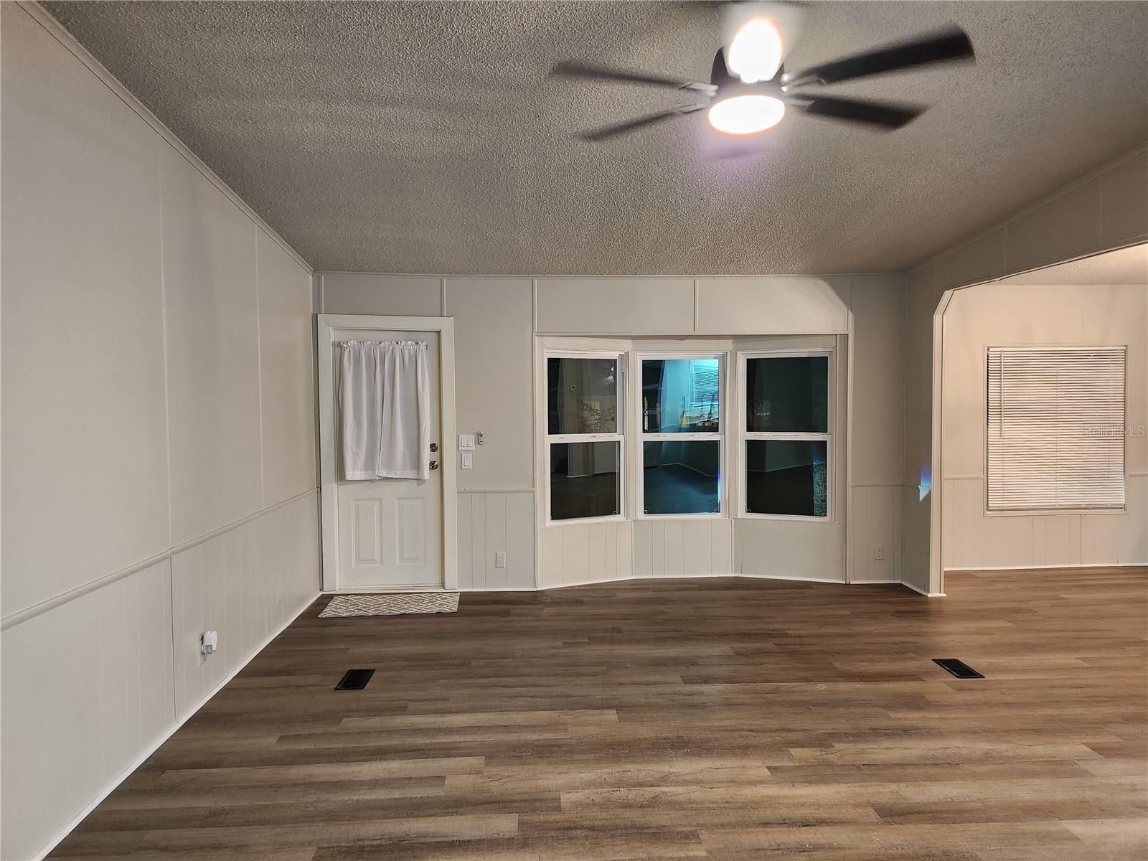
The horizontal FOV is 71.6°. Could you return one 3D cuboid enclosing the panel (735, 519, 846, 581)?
[{"bbox_3d":[1.722,0.955,6.363,0.858,0.494,0.020,0,2,17],"label":"panel"}]

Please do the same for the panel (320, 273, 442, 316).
[{"bbox_3d":[-1.429,-1.014,5.948,0.887,0.317,0.020,-1,2,-3],"label":"panel"}]

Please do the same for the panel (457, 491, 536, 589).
[{"bbox_3d":[-0.586,0.841,6.072,0.596,0.754,0.020,-1,2,-3],"label":"panel"}]

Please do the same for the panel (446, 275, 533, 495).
[{"bbox_3d":[-0.635,-0.350,6.022,0.679,1.609,0.020,-1,2,-3],"label":"panel"}]

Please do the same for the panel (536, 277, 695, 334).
[{"bbox_3d":[0.318,-0.952,6.056,1.214,0.434,0.020,-1,2,-3],"label":"panel"}]

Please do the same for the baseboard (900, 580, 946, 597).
[{"bbox_3d":[2.654,1.194,6.048,0.125,0.024,0.453,-1,2,-3],"label":"baseboard"}]

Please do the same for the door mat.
[{"bbox_3d":[-1.293,1.241,5.713,0.931,0.010,0.572,-1,2,-6],"label":"door mat"}]

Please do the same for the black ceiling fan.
[{"bbox_3d":[0.560,-1.207,2.583,1.280,0.400,1.320,-1,2,-3],"label":"black ceiling fan"}]

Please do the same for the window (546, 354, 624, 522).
[{"bbox_3d":[0.094,0.049,6.255,0.704,1.304,0.070,-1,3,-25],"label":"window"}]

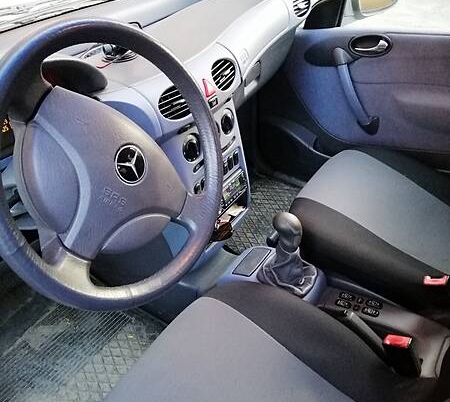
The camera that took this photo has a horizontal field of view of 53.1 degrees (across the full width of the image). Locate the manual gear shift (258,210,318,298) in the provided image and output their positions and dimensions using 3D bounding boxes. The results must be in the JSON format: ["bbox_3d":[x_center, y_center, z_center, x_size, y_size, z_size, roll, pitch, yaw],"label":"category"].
[{"bbox_3d":[0.136,0.098,0.927,0.120,0.165,0.095,17,39,28],"label":"manual gear shift"}]

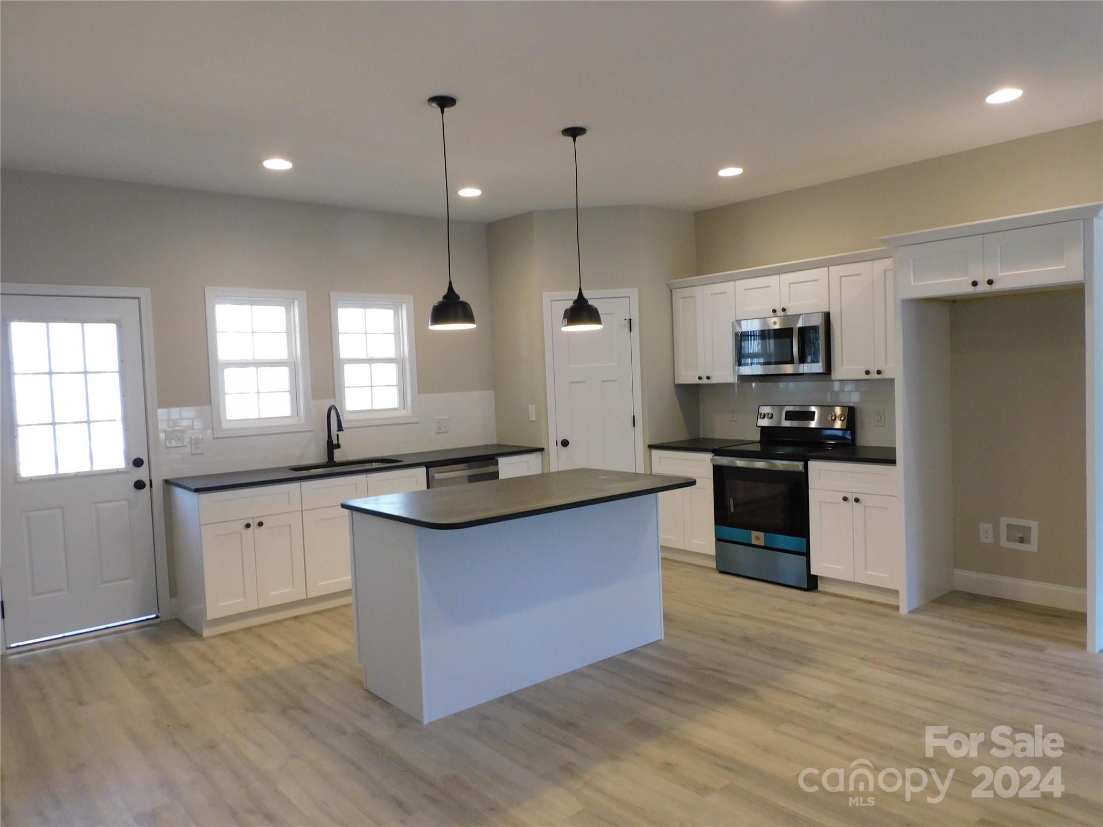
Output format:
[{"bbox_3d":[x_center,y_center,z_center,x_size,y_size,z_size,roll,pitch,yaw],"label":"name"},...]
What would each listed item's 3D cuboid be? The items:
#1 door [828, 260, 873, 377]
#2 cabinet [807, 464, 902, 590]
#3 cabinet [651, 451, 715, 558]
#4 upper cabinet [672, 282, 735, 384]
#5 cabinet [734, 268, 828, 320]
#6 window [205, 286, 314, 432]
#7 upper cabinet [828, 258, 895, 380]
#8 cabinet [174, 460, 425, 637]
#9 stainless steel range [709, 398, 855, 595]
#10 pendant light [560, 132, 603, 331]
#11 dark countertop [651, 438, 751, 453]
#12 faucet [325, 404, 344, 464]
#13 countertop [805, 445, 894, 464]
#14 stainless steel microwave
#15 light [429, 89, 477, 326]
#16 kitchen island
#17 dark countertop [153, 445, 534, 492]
[{"bbox_3d":[1.988,-0.602,5.042,0.022,0.759,0.300,-4,4,-40],"label":"door"},{"bbox_3d":[2.123,0.688,4.965,0.646,0.794,0.593,-5,4,-40],"label":"cabinet"},{"bbox_3d":[1.242,0.668,6.023,0.646,0.794,0.607,-5,4,-40],"label":"cabinet"},{"bbox_3d":[1.314,-0.626,6.062,0.327,0.759,0.609,-5,4,-40],"label":"upper cabinet"},{"bbox_3d":[1.753,-0.849,5.541,0.325,0.296,0.752,-5,4,-40],"label":"cabinet"},{"bbox_3d":[-2.045,-0.361,5.365,0.688,1.002,0.110,-5,4,-40],"label":"window"},{"bbox_3d":[2.193,-0.606,5.007,0.327,0.759,0.604,-5,4,-40],"label":"upper cabinet"},{"bbox_3d":[-1.661,0.855,5.208,1.518,0.865,0.646,-5,4,-40],"label":"cabinet"},{"bbox_3d":[1.655,0.569,5.488,0.695,1.190,0.752,-5,4,-40],"label":"stainless steel range"},{"bbox_3d":[0.145,-0.998,4.162,0.227,1.059,0.227,-2,3,0],"label":"pendant light"},{"bbox_3d":[1.225,0.253,6.030,0.645,0.030,0.641,-5,4,-40],"label":"dark countertop"},{"bbox_3d":[-1.539,0.156,5.519,0.095,0.420,0.242,-5,4,-40],"label":"faucet"},{"bbox_3d":[2.106,0.274,4.944,0.648,0.035,0.593,-5,4,-40],"label":"countertop"},{"bbox_3d":[1.722,-0.484,5.507,0.425,0.419,0.757,-5,4,-40],"label":"stainless steel microwave"},{"bbox_3d":[-0.489,-0.934,3.611,0.226,1.062,0.226,-2,3,0],"label":"light"},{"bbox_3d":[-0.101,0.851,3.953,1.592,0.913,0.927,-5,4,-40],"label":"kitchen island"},{"bbox_3d":[-1.276,0.370,5.553,2.640,0.030,0.650,-5,4,-40],"label":"dark countertop"}]

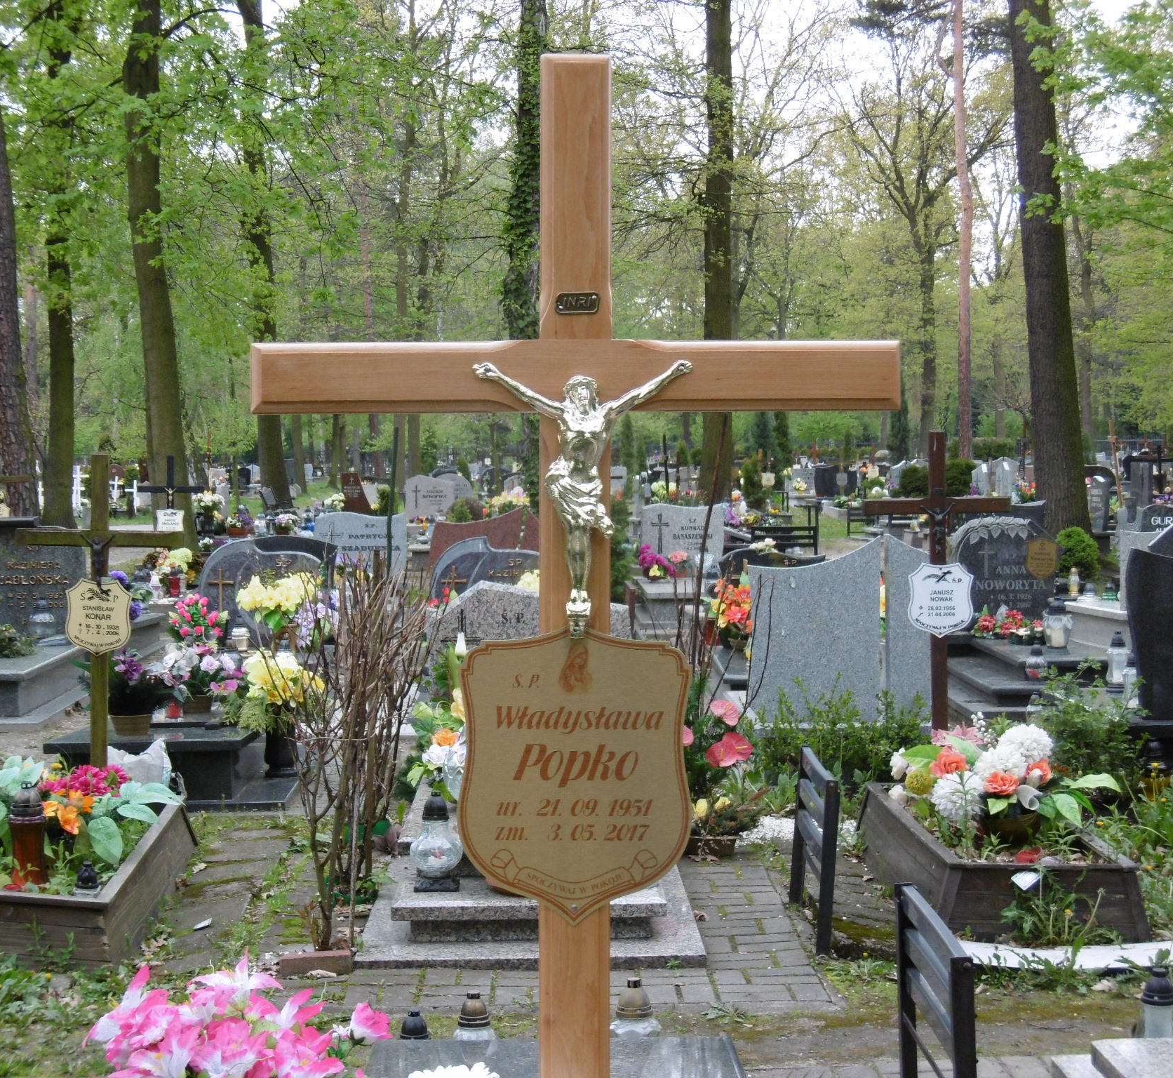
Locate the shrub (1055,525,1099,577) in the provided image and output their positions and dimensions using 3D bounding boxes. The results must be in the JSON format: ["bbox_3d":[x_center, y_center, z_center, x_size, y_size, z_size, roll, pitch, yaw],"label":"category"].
[{"bbox_3d":[4.311,0.133,21.500,0.420,0.520,0.420,0,2,-2],"label":"shrub"}]

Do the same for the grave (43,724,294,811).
[{"bbox_3d":[-1.890,0.950,11.347,1.100,0.300,2.000,0,2,-1],"label":"grave"}]

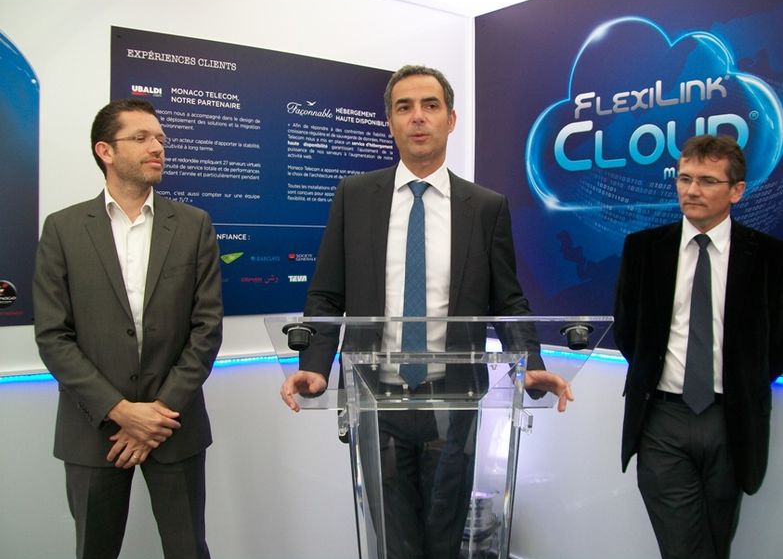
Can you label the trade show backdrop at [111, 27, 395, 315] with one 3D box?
[{"bbox_3d":[-0.428,-0.358,2.815,1.210,0.960,0.020,-2,3,-37],"label":"trade show backdrop"}]

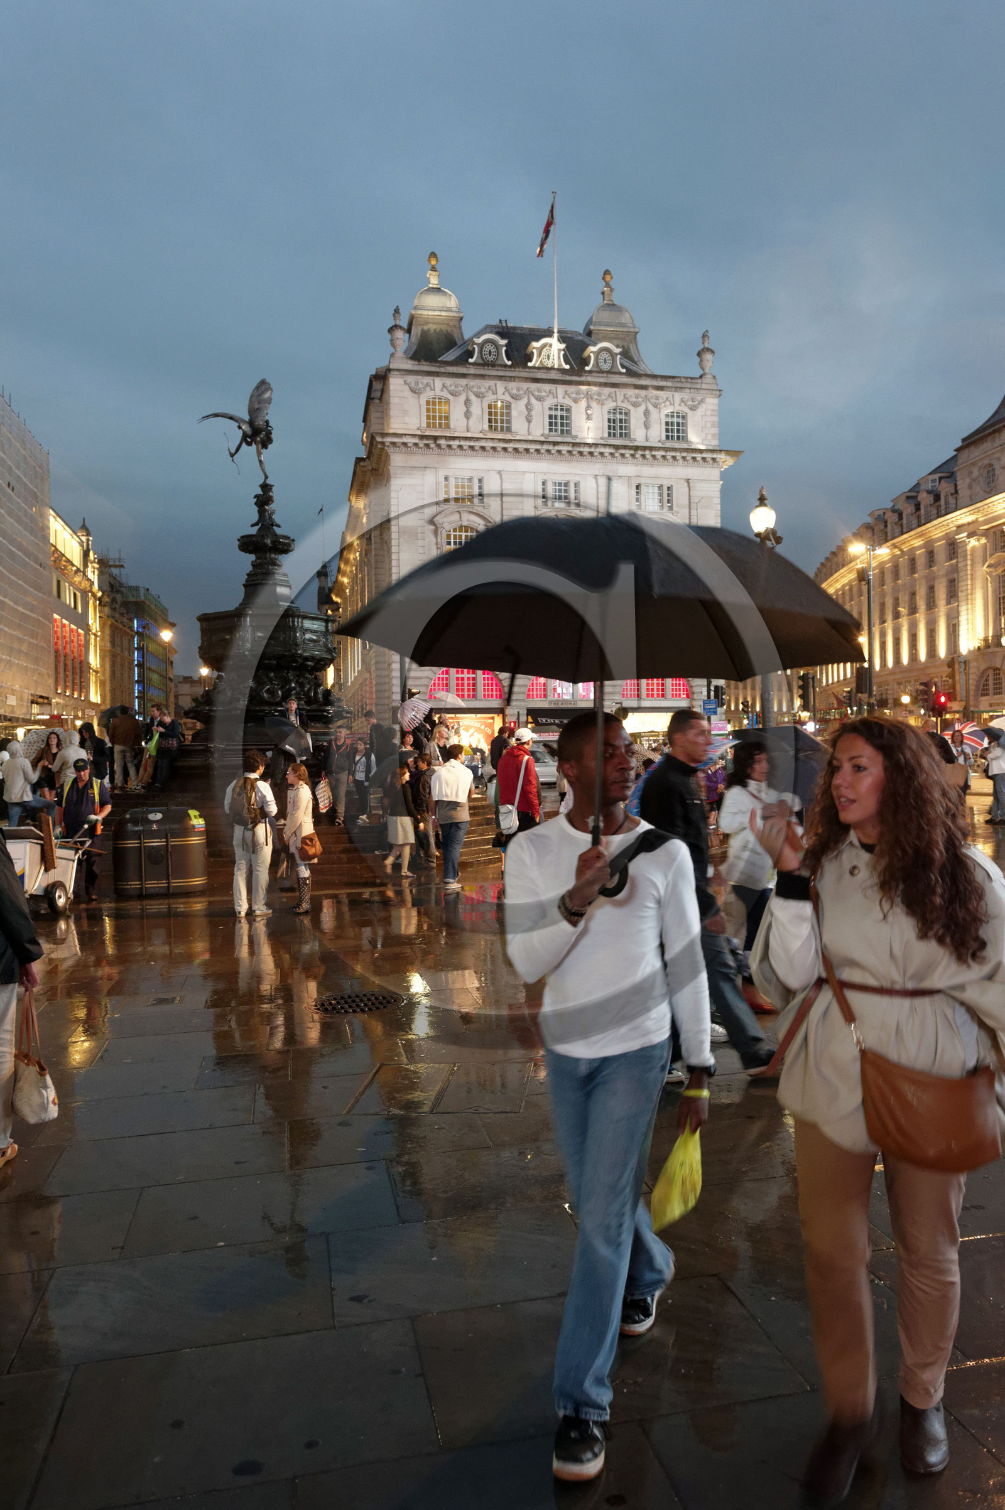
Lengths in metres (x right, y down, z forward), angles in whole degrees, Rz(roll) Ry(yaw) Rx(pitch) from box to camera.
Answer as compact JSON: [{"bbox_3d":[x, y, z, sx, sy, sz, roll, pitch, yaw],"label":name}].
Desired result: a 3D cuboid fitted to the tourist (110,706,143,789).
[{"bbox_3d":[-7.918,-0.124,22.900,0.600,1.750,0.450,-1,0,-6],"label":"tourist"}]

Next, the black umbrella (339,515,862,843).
[{"bbox_3d":[0.225,-0.166,2.490,1.200,0.890,1.180,2,-3,0],"label":"black umbrella"}]

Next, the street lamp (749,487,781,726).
[{"bbox_3d":[7.150,-3.150,30.000,0.800,8.400,0.800,-1,0,0],"label":"street lamp"}]

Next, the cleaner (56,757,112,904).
[{"bbox_3d":[-5.079,0.907,13.200,0.660,1.720,0.470,-1,0,-7],"label":"cleaner"}]

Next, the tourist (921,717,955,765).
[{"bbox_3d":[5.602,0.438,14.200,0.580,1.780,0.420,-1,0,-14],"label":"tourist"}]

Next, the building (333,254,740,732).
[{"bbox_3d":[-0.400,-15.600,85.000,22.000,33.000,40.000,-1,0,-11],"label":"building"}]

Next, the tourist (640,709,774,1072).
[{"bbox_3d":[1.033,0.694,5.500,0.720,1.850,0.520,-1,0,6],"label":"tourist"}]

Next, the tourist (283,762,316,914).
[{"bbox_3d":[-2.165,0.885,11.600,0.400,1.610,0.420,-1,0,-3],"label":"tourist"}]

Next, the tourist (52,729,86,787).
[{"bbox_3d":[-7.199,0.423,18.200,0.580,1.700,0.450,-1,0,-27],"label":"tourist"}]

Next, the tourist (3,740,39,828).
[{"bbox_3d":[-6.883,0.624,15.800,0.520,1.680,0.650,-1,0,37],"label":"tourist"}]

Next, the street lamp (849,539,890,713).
[{"bbox_3d":[13.856,-3.415,41.000,1.600,9.100,0.400,-1,0,6],"label":"street lamp"}]

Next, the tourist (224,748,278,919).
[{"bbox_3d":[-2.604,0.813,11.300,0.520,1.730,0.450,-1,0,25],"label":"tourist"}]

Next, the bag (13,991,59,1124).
[{"bbox_3d":[-1.948,1.263,4.550,0.130,0.520,0.270,-1,0,-38],"label":"bag"}]

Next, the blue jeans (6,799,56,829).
[{"bbox_3d":[-6.848,0.983,15.800,0.450,0.930,0.650,-1,0,41],"label":"blue jeans"}]

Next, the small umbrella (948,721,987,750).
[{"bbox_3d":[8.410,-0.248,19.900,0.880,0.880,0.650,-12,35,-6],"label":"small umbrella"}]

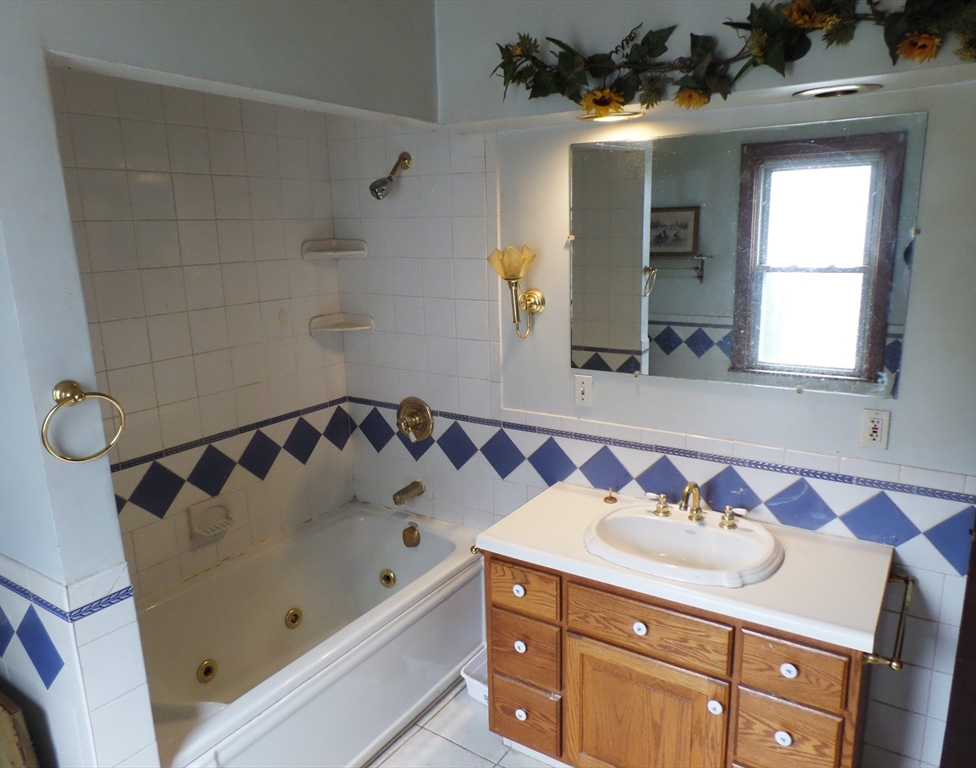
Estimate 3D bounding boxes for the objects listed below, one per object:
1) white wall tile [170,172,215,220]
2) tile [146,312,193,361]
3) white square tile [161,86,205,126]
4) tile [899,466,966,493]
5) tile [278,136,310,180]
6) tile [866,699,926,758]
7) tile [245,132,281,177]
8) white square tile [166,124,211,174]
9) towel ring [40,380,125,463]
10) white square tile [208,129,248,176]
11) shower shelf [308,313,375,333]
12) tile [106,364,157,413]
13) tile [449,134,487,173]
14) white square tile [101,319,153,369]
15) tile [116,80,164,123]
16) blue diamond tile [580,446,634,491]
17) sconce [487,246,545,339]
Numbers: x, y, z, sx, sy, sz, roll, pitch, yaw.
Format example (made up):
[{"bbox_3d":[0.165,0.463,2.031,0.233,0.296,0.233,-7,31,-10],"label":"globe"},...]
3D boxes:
[{"bbox_3d":[-1.022,-0.649,2.365,0.010,0.152,0.151,7,15,32],"label":"white wall tile"},{"bbox_3d":[-1.094,-0.162,2.341,0.010,0.153,0.153,7,15,32],"label":"tile"},{"bbox_3d":[-1.025,-0.951,2.292,0.010,0.153,0.153,7,15,32],"label":"white square tile"},{"bbox_3d":[1.255,0.266,1.921,0.155,0.048,0.010,7,16,31],"label":"tile"},{"bbox_3d":[-0.769,-0.893,2.699,0.010,0.155,0.151,8,16,33],"label":"tile"},{"bbox_3d":[1.246,1.059,2.092,0.153,0.153,0.010,7,15,32],"label":"tile"},{"bbox_3d":[-0.856,-0.863,2.579,0.010,0.150,0.150,8,16,33],"label":"tile"},{"bbox_3d":[-1.024,-0.801,2.330,0.010,0.152,0.151,7,15,32],"label":"white square tile"},{"bbox_3d":[-0.778,0.075,1.318,0.068,0.163,0.150,7,15,32],"label":"towel ring"},{"bbox_3d":[-0.941,-0.832,2.454,0.010,0.150,0.150,8,16,33],"label":"white square tile"},{"bbox_3d":[-0.635,-0.259,2.952,0.255,0.080,0.132,-4,14,-11],"label":"shower shelf"},{"bbox_3d":[-1.182,0.020,2.264,0.010,0.150,0.150,8,16,33],"label":"tile"},{"bbox_3d":[-0.072,-0.847,2.494,0.151,0.139,0.010,7,16,31],"label":"tile"},{"bbox_3d":[-1.177,-0.132,2.215,0.010,0.153,0.153,7,15,32],"label":"white square tile"},{"bbox_3d":[-1.113,-0.921,2.170,0.010,0.150,0.150,8,16,33],"label":"tile"},{"bbox_3d":[0.423,0.322,2.454,0.216,0.216,0.010,7,15,32],"label":"blue diamond tile"},{"bbox_3d":[0.103,-0.309,2.360,0.165,0.310,0.235,7,15,32],"label":"sconce"}]

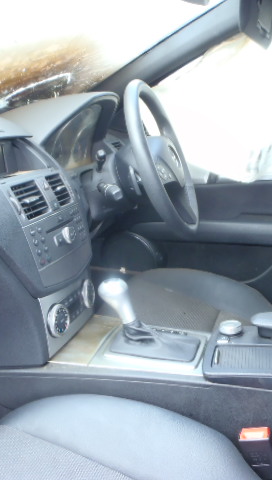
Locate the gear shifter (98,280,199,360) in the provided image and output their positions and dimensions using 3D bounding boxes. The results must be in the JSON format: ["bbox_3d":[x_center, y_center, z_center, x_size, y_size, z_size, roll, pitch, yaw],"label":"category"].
[{"bbox_3d":[0.022,0.127,0.896,0.172,0.122,0.088,3,13,12],"label":"gear shifter"}]

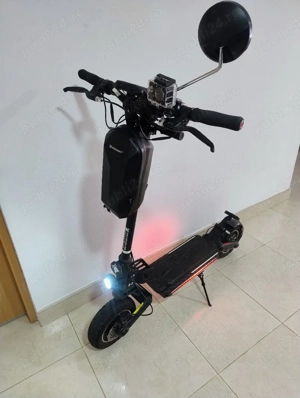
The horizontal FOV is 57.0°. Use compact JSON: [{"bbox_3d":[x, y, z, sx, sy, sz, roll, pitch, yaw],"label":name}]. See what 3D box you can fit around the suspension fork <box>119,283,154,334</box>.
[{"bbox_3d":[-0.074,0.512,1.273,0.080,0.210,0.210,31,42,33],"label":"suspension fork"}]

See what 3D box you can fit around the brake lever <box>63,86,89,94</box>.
[{"bbox_3d":[-0.239,-0.350,0.890,0.110,0.024,0.035,31,42,33],"label":"brake lever"}]

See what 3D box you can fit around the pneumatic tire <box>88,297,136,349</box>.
[{"bbox_3d":[-0.168,0.575,1.291,0.072,0.264,0.264,31,42,33],"label":"pneumatic tire"}]

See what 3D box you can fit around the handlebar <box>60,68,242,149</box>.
[{"bbox_3d":[-0.043,-0.273,0.767,0.626,0.095,0.115,31,42,33],"label":"handlebar"}]

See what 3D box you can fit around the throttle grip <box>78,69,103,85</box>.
[{"bbox_3d":[-0.202,-0.399,0.913,0.132,0.037,0.042,31,42,33],"label":"throttle grip"}]

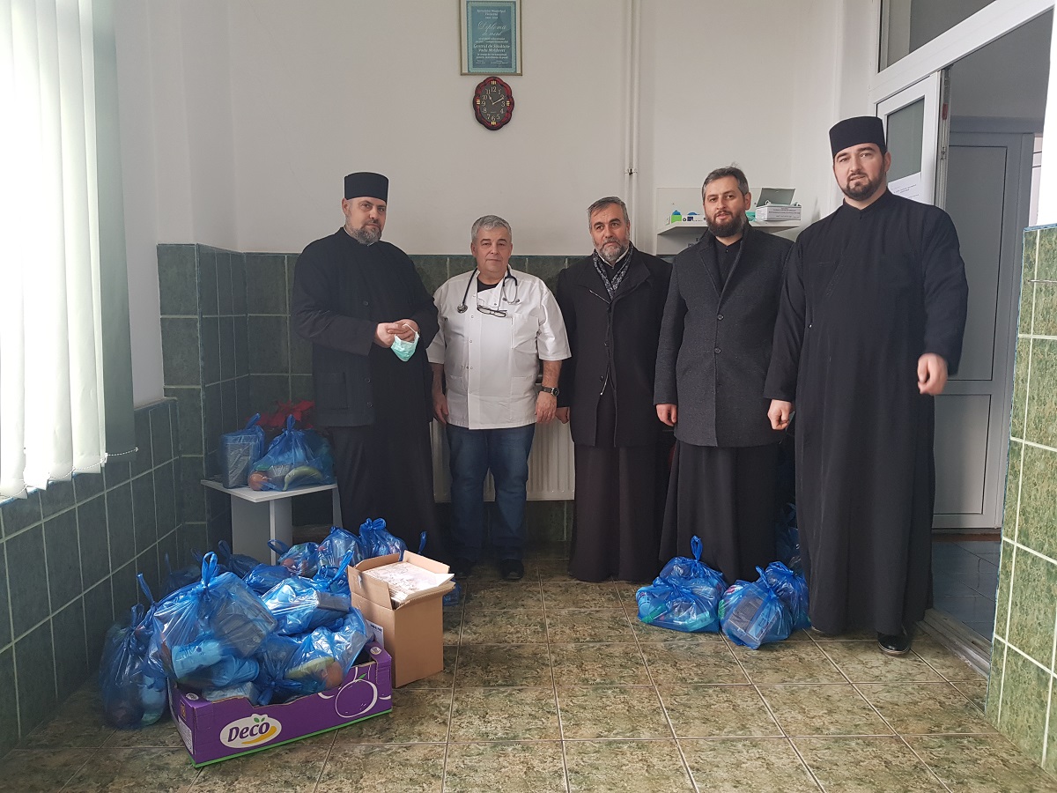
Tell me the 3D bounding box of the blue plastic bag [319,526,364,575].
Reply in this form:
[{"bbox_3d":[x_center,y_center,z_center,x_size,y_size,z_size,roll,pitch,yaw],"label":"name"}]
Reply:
[{"bbox_3d":[-0.745,0.716,3.196,0.250,0.360,0.240,0,7,0],"label":"blue plastic bag"}]

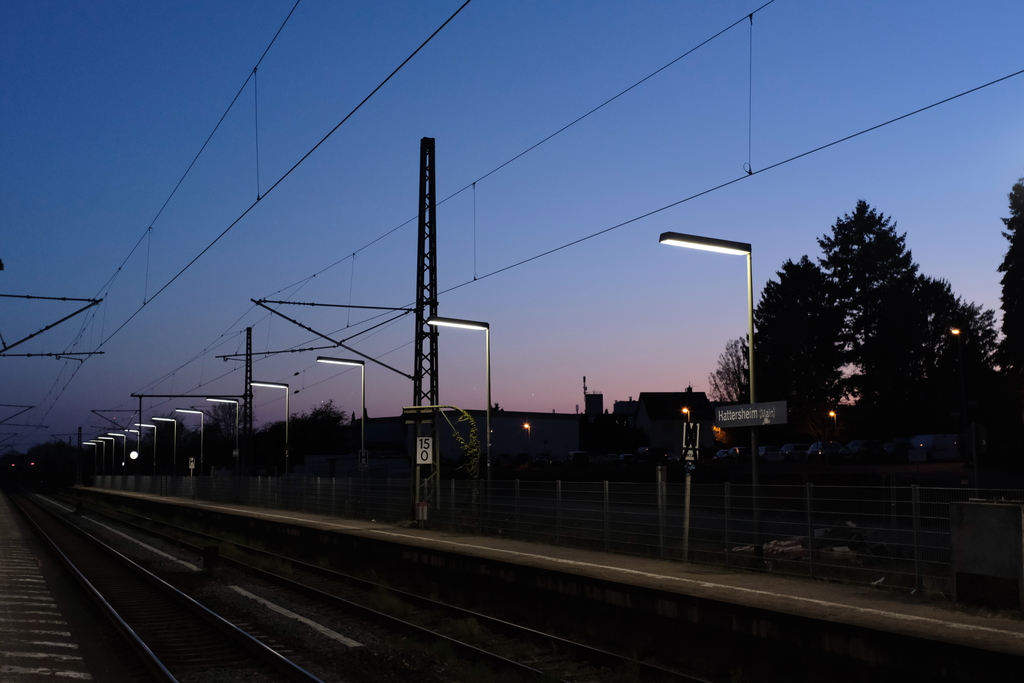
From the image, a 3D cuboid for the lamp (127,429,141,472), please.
[{"bbox_3d":[-36.179,11.332,113.079,1.720,5.750,0.280,2,-7,-23],"label":"lamp"}]

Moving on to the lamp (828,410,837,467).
[{"bbox_3d":[29.071,8.583,107.750,0.700,4.628,0.300,1,-6,-11],"label":"lamp"}]

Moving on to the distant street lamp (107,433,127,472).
[{"bbox_3d":[-41.436,12.664,125.172,1.720,5.750,0.280,2,-7,-23],"label":"distant street lamp"}]

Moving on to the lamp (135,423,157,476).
[{"bbox_3d":[-31.169,9.950,101.454,1.720,5.763,0.280,2,-7,-23],"label":"lamp"}]

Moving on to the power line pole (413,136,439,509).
[{"bbox_3d":[-2.671,-0.473,37.918,0.750,12.170,0.600,2,-7,-23],"label":"power line pole"}]

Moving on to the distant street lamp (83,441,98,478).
[{"bbox_3d":[-56.927,16.541,161.031,1.720,5.750,0.280,2,-7,-23],"label":"distant street lamp"}]

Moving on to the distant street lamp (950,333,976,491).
[{"bbox_3d":[24.625,3.026,65.605,0.750,7.310,0.300,1,-6,-11],"label":"distant street lamp"}]

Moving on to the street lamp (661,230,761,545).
[{"bbox_3d":[3.419,1.021,20.557,1.720,5.710,0.280,2,-7,-23],"label":"street lamp"}]

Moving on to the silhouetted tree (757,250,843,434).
[{"bbox_3d":[28.293,0.984,115.966,8.600,19.120,8.200,-2,-6,14],"label":"silhouetted tree"}]

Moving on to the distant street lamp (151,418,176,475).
[{"bbox_3d":[-26.264,8.695,90.105,1.720,5.760,0.280,2,-7,-23],"label":"distant street lamp"}]

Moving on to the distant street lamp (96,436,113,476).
[{"bbox_3d":[-46.531,13.825,136.997,1.720,5.750,0.280,2,-7,-23],"label":"distant street lamp"}]

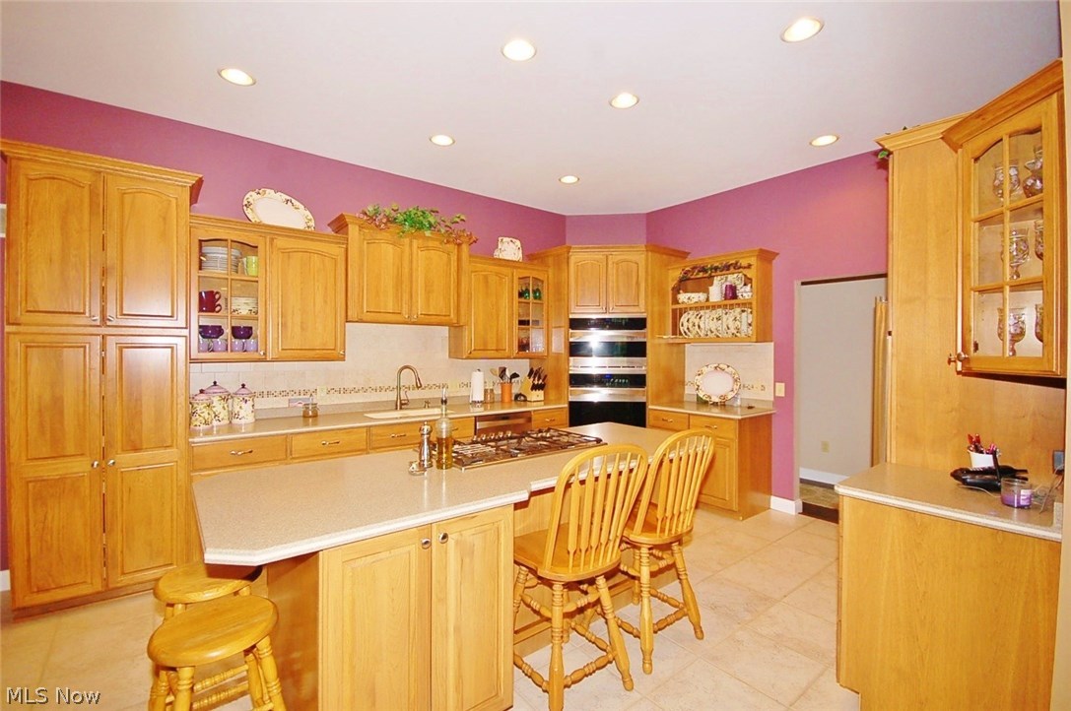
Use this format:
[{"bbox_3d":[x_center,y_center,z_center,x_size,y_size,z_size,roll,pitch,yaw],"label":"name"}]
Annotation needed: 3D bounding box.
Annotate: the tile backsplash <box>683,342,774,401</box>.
[{"bbox_3d":[1.955,0.155,4.599,0.029,0.562,0.960,0,1,-39],"label":"tile backsplash"}]

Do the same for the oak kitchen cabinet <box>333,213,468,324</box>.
[{"bbox_3d":[-1.142,-0.670,3.893,1.115,0.813,0.470,0,1,-36],"label":"oak kitchen cabinet"}]

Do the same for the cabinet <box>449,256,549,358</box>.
[{"bbox_3d":[-0.351,-0.442,4.517,0.965,0.949,0.380,0,1,-36],"label":"cabinet"}]

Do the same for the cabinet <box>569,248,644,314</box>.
[{"bbox_3d":[0.721,-0.744,4.686,0.778,0.672,0.550,0,1,1],"label":"cabinet"}]

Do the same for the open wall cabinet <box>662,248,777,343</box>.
[{"bbox_3d":[1.841,-0.539,4.465,0.355,0.835,0.979,0,1,-39],"label":"open wall cabinet"}]

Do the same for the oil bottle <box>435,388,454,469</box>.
[{"bbox_3d":[-0.451,0.355,2.193,0.077,0.384,0.077,0,1,-37],"label":"oil bottle"}]

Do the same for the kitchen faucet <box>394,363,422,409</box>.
[{"bbox_3d":[-1.129,0.285,3.980,0.250,0.400,0.100,0,1,32],"label":"kitchen faucet"}]

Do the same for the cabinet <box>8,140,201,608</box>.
[{"bbox_3d":[-2.594,0.140,2.786,0.797,2.496,0.691,0,1,-37],"label":"cabinet"}]

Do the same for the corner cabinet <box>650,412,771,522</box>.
[{"bbox_3d":[1.708,0.983,4.399,0.595,0.850,0.970,0,1,-39],"label":"corner cabinet"}]

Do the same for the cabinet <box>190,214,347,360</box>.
[{"bbox_3d":[-1.979,-0.440,3.351,0.965,0.964,0.380,0,1,-36],"label":"cabinet"}]

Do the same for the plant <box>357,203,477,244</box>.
[{"bbox_3d":[-0.975,-1.087,3.773,0.980,0.265,0.270,0,1,-36],"label":"plant"}]

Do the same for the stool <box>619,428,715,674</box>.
[{"bbox_3d":[0.560,0.887,2.224,0.442,1.075,0.518,0,1,-27],"label":"stool"}]

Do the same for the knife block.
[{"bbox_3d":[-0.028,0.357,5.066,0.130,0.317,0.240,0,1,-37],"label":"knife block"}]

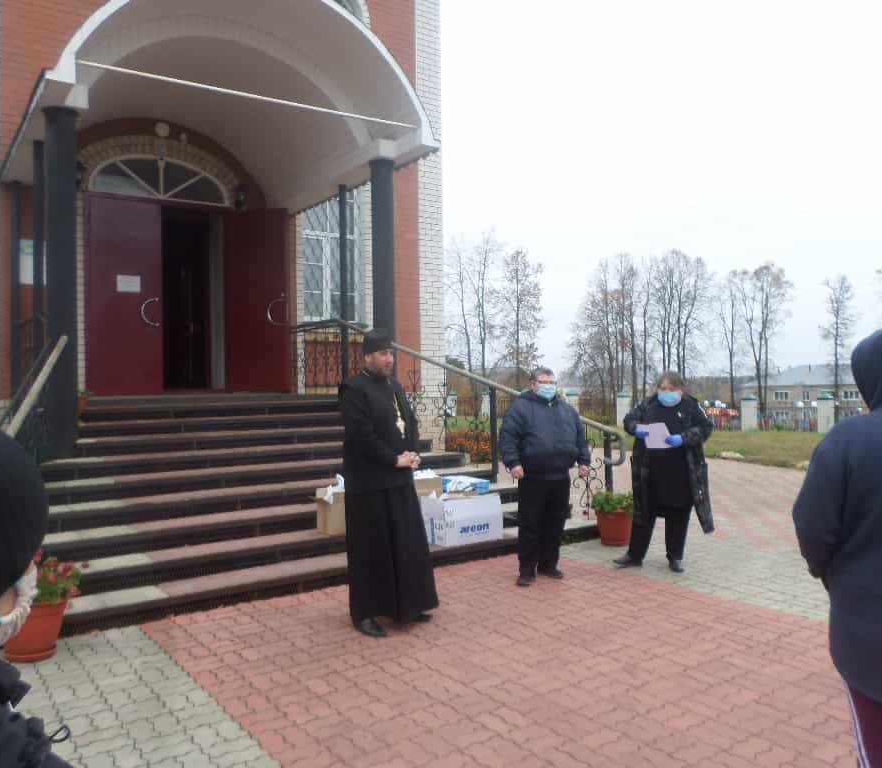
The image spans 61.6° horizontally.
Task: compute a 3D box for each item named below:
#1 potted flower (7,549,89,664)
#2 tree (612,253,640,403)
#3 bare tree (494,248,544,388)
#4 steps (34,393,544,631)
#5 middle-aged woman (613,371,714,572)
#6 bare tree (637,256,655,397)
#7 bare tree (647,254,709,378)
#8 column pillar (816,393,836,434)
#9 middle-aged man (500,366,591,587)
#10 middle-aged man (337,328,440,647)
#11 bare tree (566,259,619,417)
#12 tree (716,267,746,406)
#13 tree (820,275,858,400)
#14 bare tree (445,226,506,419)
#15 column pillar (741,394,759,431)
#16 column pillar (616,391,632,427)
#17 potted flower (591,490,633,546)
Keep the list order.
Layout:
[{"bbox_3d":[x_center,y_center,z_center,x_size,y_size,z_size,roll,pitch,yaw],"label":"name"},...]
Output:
[{"bbox_3d":[-2.407,1.294,4.400,0.520,0.650,0.500,-1,0,-35],"label":"potted flower"},{"bbox_3d":[11.477,-3.204,46.000,2.000,9.950,2.000,-1,0,0],"label":"tree"},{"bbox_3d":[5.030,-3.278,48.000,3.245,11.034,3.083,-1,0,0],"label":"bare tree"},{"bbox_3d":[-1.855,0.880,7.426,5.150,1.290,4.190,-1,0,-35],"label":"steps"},{"bbox_3d":[1.895,0.704,6.270,0.780,1.620,0.500,-1,0,14],"label":"middle-aged woman"},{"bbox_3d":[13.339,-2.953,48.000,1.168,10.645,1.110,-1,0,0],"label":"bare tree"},{"bbox_3d":[15.416,-3.083,48.000,4.024,11.164,3.823,-1,0,0],"label":"bare tree"},{"bbox_3d":[11.297,0.836,21.700,0.380,1.250,0.380,-1,0,-35],"label":"column pillar"},{"bbox_3d":[0.780,0.675,5.711,0.680,1.650,0.400,-1,0,-2],"label":"middle-aged man"},{"bbox_3d":[-0.344,0.599,4.640,0.580,1.850,0.500,-1,1,-45],"label":"middle-aged man"},{"bbox_3d":[9.014,-2.737,44.000,3.300,9.460,3.300,-1,0,0],"label":"bare tree"},{"bbox_3d":[18.791,-2.759,48.000,2.100,9.220,2.100,-1,0,0],"label":"tree"},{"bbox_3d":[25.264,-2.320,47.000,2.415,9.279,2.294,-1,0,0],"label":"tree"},{"bbox_3d":[2.066,-3.877,47.000,3.800,11.760,3.800,-1,0,0],"label":"bare tree"},{"bbox_3d":[9.861,0.910,23.600,0.380,1.210,0.380,-1,0,-35],"label":"column pillar"},{"bbox_3d":[6.540,0.878,26.500,0.430,1.290,0.430,0,1,44],"label":"column pillar"},{"bbox_3d":[1.630,1.219,6.921,0.420,0.520,0.420,-1,0,0],"label":"potted flower"}]

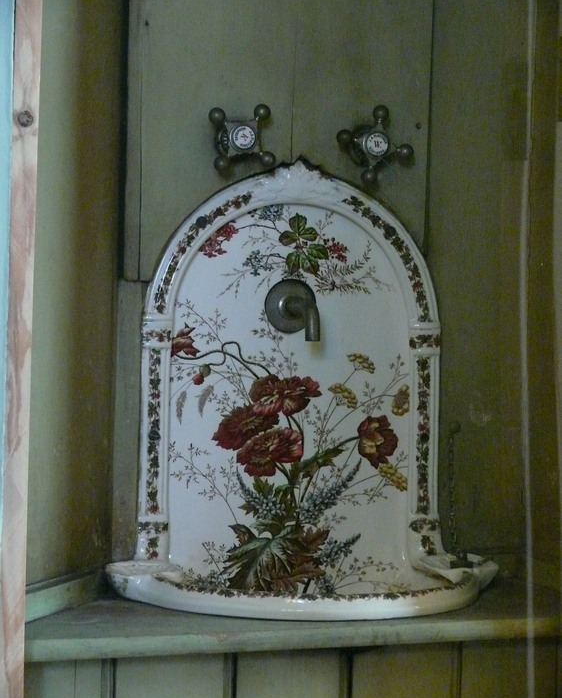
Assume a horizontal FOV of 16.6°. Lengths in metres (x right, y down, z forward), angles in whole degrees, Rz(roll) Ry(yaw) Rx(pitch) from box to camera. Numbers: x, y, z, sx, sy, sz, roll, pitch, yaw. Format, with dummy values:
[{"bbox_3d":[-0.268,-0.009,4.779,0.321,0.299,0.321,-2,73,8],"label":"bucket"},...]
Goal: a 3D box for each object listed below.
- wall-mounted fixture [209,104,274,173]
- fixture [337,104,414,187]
[{"bbox_3d":[-0.047,-0.224,2.071,0.073,0.073,0.066,1,1,-15],"label":"wall-mounted fixture"},{"bbox_3d":[0.097,-0.221,2.106,0.086,0.087,0.066,1,1,-15],"label":"fixture"}]

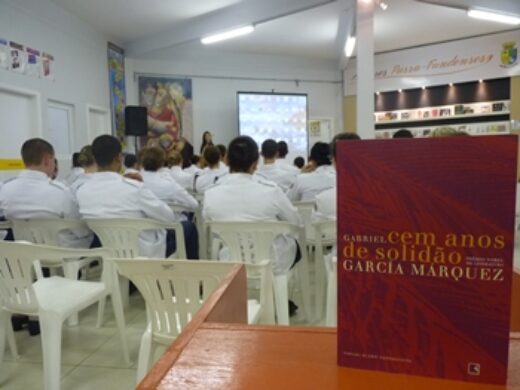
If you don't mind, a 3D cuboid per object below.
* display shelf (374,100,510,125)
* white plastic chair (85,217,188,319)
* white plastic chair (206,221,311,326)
[{"bbox_3d":[3.568,-1.658,8.200,2.600,0.250,0.250,2,5,33],"label":"display shelf"},{"bbox_3d":[-0.780,0.545,2.600,0.560,0.800,0.560,-1,4,7],"label":"white plastic chair"},{"bbox_3d":[0.000,0.522,2.480,0.560,0.800,0.550,0,5,9],"label":"white plastic chair"}]

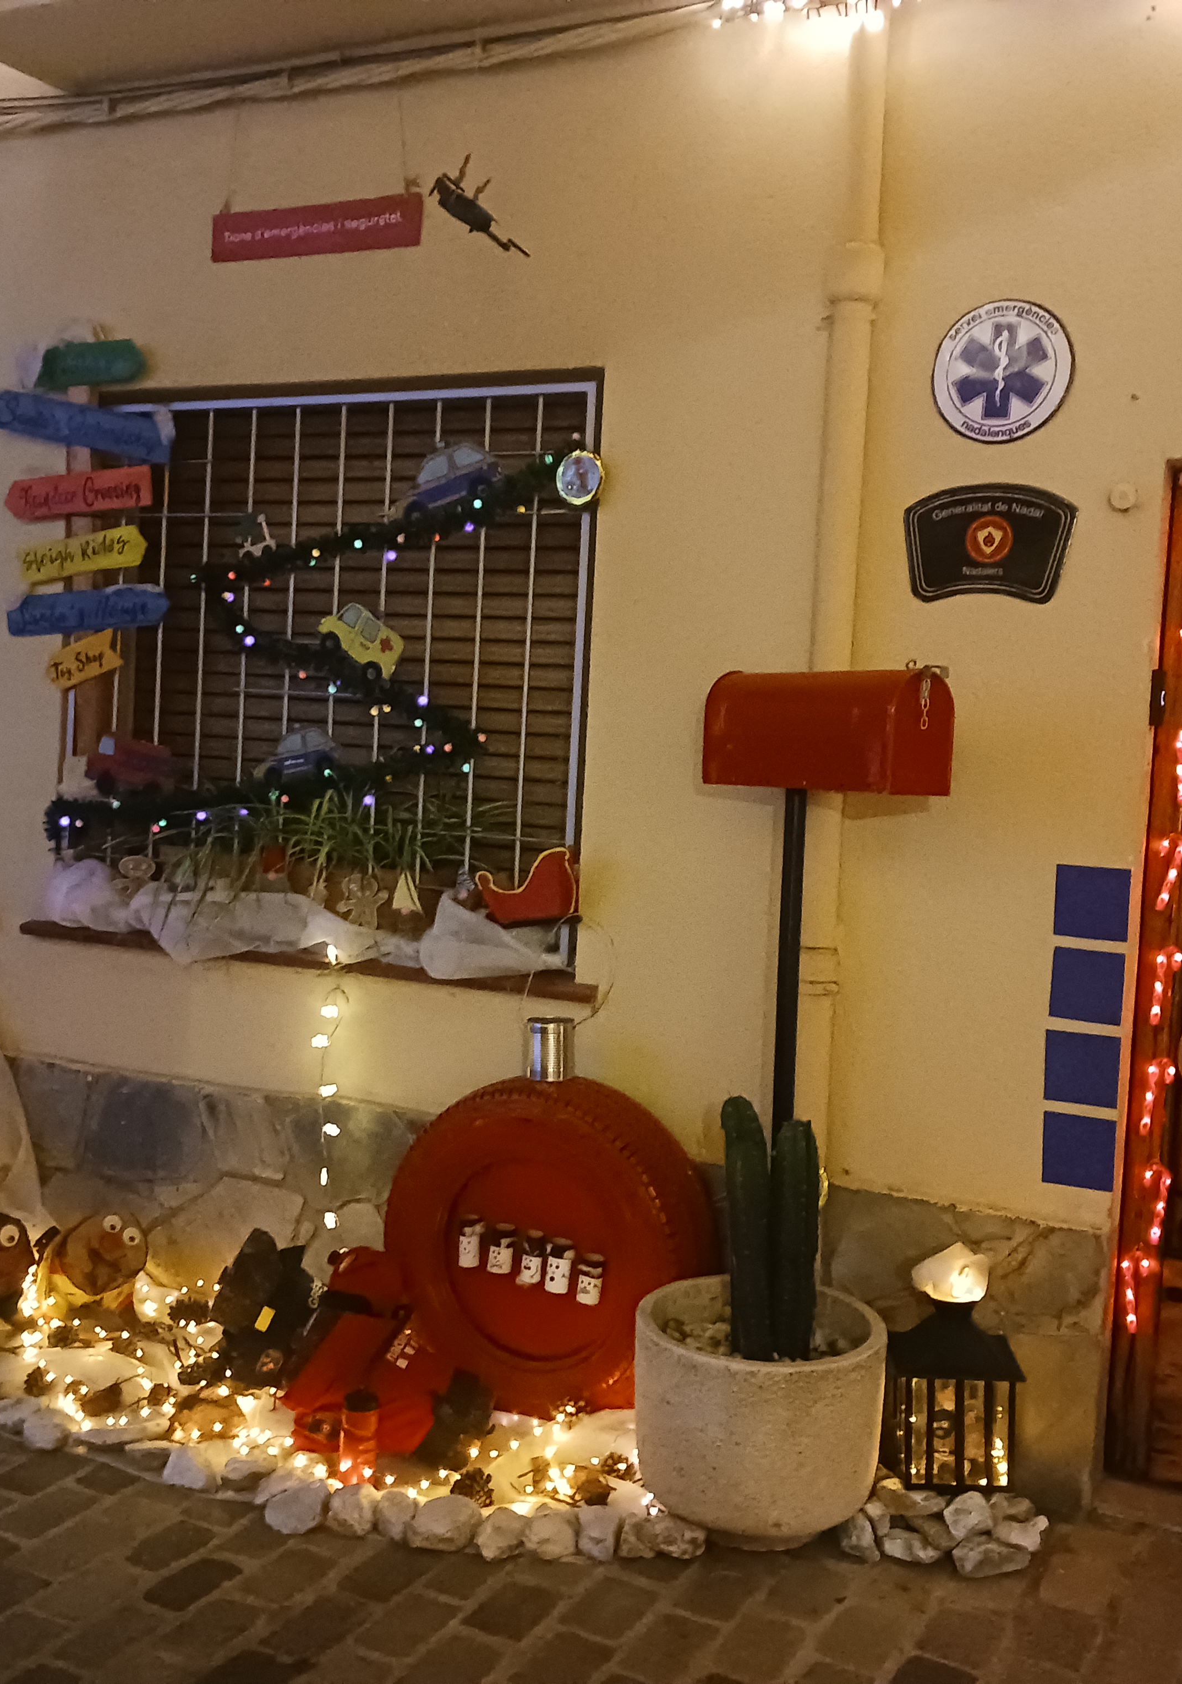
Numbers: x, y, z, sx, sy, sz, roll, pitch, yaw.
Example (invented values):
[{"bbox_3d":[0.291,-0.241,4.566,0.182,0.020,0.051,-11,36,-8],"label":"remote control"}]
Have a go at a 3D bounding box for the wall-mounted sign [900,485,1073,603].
[{"bbox_3d":[0.782,-0.591,3.460,0.345,0.230,0.012,4,4,26],"label":"wall-mounted sign"}]

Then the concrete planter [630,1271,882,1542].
[{"bbox_3d":[0.321,1.072,3.256,0.463,0.378,0.463,3,3,0],"label":"concrete planter"}]

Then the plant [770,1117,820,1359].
[{"bbox_3d":[0.385,0.745,3.315,0.090,0.470,0.090,3,4,7],"label":"plant"}]

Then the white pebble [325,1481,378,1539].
[{"bbox_3d":[-0.453,1.267,3.325,0.105,0.085,0.095,2,4,-7],"label":"white pebble"}]

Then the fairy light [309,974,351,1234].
[{"bbox_3d":[-0.624,0.622,4.164,0.095,0.620,0.045,4,4,26],"label":"fairy light"}]

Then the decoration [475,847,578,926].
[{"bbox_3d":[-0.143,0.102,3.942,0.250,0.165,0.070,-8,-1,27],"label":"decoration"}]

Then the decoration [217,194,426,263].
[{"bbox_3d":[-0.628,-1.396,3.995,0.570,0.111,0.012,5,4,25],"label":"decoration"}]

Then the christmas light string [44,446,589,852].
[{"bbox_3d":[-0.686,-0.411,4.019,1.489,0.978,0.090,4,4,27],"label":"christmas light string"}]

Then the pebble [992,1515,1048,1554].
[{"bbox_3d":[0.816,1.316,3.330,0.105,0.060,0.080,4,4,15],"label":"pebble"}]

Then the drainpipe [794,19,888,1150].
[{"bbox_3d":[0.475,-0.275,3.428,0.100,2.605,0.100,4,4,27],"label":"drainpipe"}]

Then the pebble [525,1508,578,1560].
[{"bbox_3d":[-0.070,1.226,3.099,0.092,0.088,0.090,3,4,0],"label":"pebble"}]

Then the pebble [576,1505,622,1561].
[{"bbox_3d":[0.014,1.226,3.107,0.085,0.090,0.090,3,4,1],"label":"pebble"}]

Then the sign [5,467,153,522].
[{"bbox_3d":[-1.252,-0.849,4.286,0.463,0.097,0.018,0,2,26],"label":"sign"}]

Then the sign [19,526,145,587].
[{"bbox_3d":[-1.282,-0.722,4.421,0.410,0.100,0.018,-5,0,27],"label":"sign"}]

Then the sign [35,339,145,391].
[{"bbox_3d":[-1.217,-1.163,4.263,0.350,0.090,0.020,2,3,27],"label":"sign"}]

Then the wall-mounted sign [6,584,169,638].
[{"bbox_3d":[-1.226,-0.562,4.286,0.507,0.092,0.020,-1,2,26],"label":"wall-mounted sign"}]

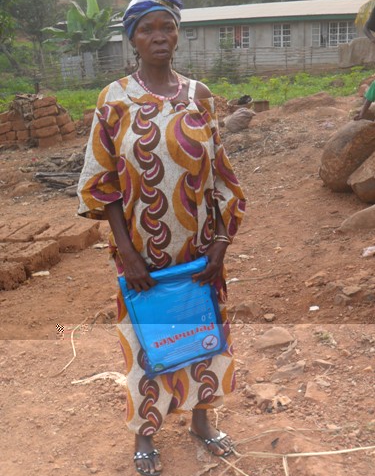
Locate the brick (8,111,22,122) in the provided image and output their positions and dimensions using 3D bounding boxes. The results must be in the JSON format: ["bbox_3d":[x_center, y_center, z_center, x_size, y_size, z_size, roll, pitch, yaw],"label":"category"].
[{"bbox_3d":[-2.647,-1.864,9.750,0.175,0.130,0.310,-10,18,-25],"label":"brick"}]

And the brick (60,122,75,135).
[{"bbox_3d":[-1.811,-1.646,9.550,0.165,0.130,0.310,0,17,6],"label":"brick"}]

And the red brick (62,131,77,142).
[{"bbox_3d":[-1.522,-1.254,7.872,0.155,0.108,0.310,5,21,29],"label":"red brick"}]

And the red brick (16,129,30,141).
[{"bbox_3d":[-2.013,-1.260,7.712,0.150,0.108,0.310,-10,19,-19],"label":"red brick"}]

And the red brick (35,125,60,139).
[{"bbox_3d":[-1.712,-1.287,7.623,0.310,0.108,0.155,-17,21,-30],"label":"red brick"}]

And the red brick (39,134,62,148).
[{"bbox_3d":[-1.677,-1.174,7.660,0.305,0.108,0.155,-17,21,-30],"label":"red brick"}]

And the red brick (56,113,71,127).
[{"bbox_3d":[-1.873,-1.790,9.600,0.165,0.130,0.310,0,17,6],"label":"red brick"}]

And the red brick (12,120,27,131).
[{"bbox_3d":[-2.050,-1.371,7.675,0.160,0.108,0.310,-10,19,-19],"label":"red brick"}]

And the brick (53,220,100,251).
[{"bbox_3d":[-0.781,-0.005,4.631,0.171,0.113,0.312,0,17,16],"label":"brick"}]

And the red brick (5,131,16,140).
[{"bbox_3d":[-2.716,-1.565,9.750,0.165,0.130,0.320,-8,18,-19],"label":"red brick"}]

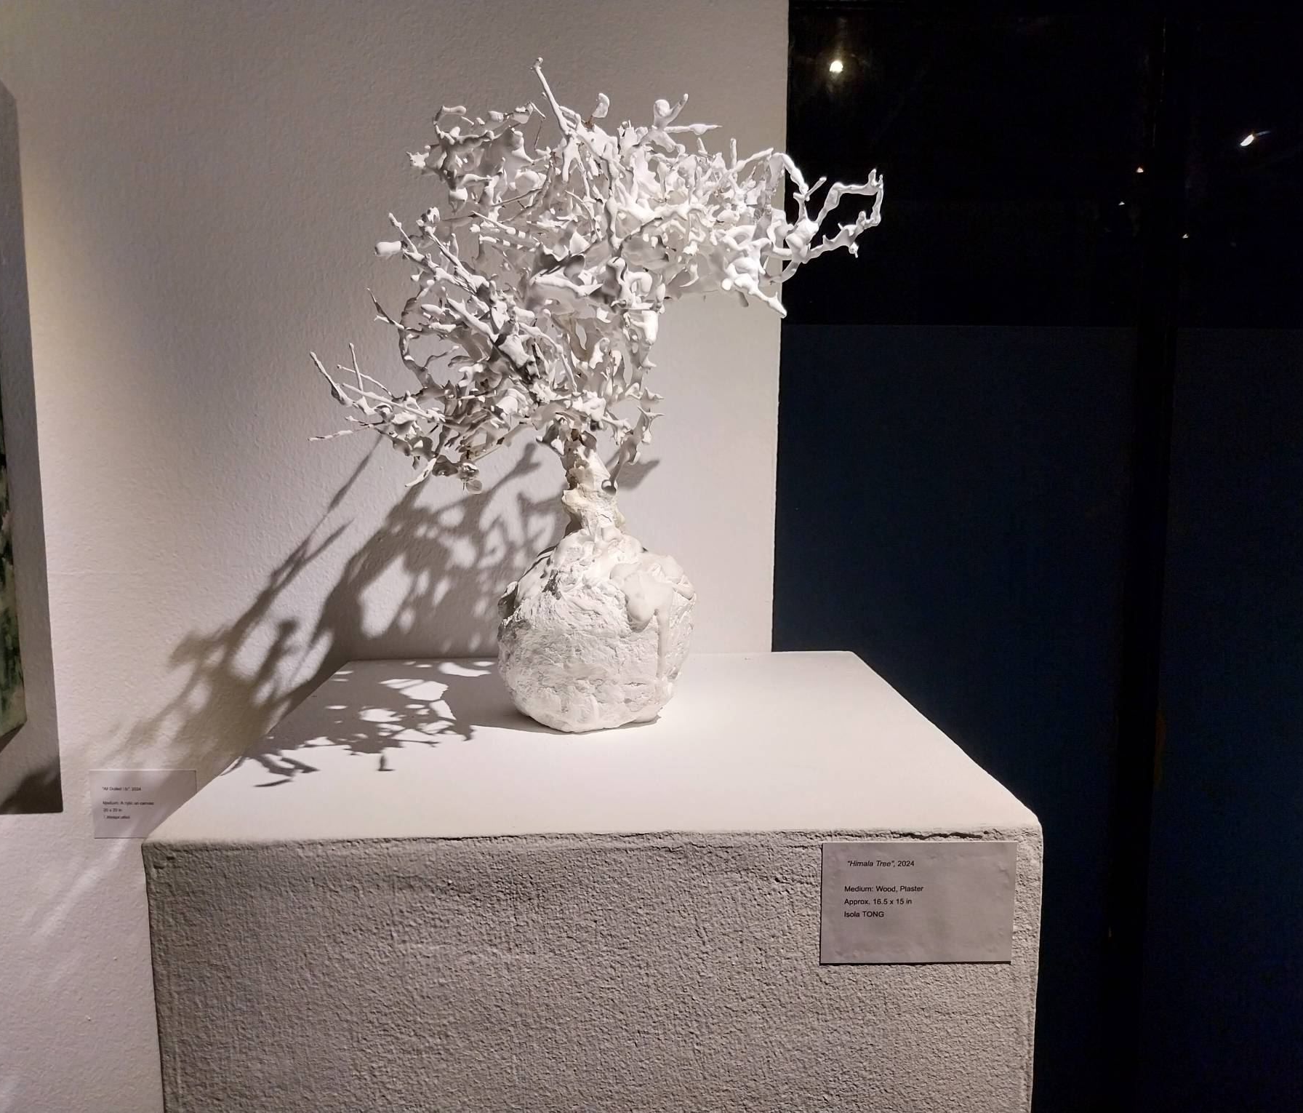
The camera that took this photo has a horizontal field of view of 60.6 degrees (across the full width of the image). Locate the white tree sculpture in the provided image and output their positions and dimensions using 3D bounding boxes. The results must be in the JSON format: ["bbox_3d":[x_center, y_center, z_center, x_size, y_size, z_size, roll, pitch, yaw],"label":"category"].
[{"bbox_3d":[-0.035,-0.101,0.692,0.355,0.413,0.285,0,7,0],"label":"white tree sculpture"}]

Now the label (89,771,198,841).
[{"bbox_3d":[-0.421,0.206,0.926,0.087,0.058,0.003,0,7,-2],"label":"label"}]

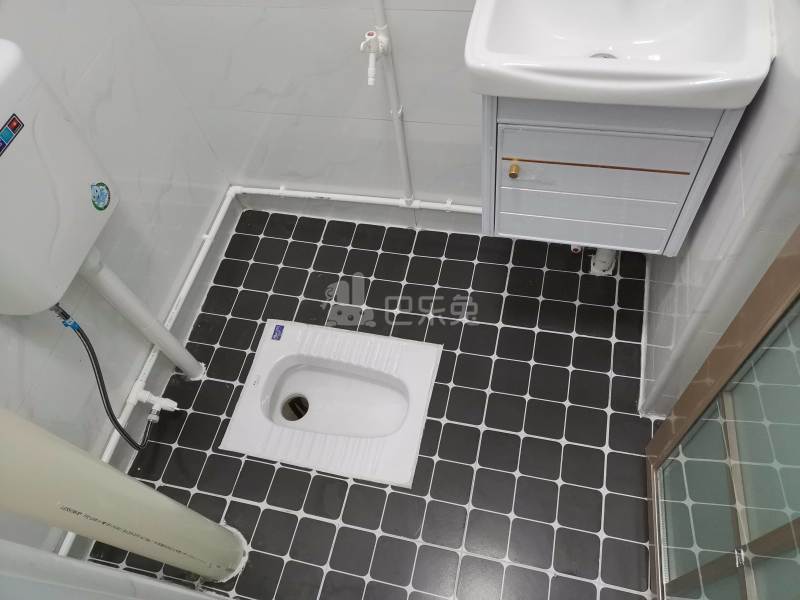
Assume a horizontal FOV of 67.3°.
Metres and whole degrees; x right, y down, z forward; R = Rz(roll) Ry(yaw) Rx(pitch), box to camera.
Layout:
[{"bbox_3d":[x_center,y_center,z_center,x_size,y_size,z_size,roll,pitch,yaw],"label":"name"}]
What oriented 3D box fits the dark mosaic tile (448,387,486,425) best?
[{"bbox_3d":[0.176,0.278,1.565,0.096,0.009,0.096,8,60,14],"label":"dark mosaic tile"}]

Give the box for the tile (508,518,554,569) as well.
[{"bbox_3d":[0.300,0.557,1.376,0.096,0.008,0.096,7,61,14],"label":"tile"}]

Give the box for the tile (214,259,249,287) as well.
[{"bbox_3d":[-0.531,-0.083,1.896,0.097,0.009,0.097,8,61,13],"label":"tile"}]

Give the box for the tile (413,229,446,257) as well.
[{"bbox_3d":[0.097,-0.171,1.859,0.097,0.010,0.097,7,60,14],"label":"tile"}]

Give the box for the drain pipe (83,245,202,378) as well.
[{"bbox_3d":[-0.633,0.057,1.496,0.052,0.560,0.052,8,61,14],"label":"drain pipe"}]

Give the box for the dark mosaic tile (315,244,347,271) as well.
[{"bbox_3d":[-0.213,-0.126,1.875,0.096,0.008,0.096,8,61,14],"label":"dark mosaic tile"}]

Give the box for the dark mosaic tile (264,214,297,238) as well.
[{"bbox_3d":[-0.389,-0.240,1.967,0.097,0.009,0.097,8,61,13],"label":"dark mosaic tile"}]

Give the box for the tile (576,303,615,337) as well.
[{"bbox_3d":[0.533,0.062,1.638,0.096,0.009,0.096,8,60,14],"label":"tile"}]

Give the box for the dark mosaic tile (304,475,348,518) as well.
[{"bbox_3d":[-0.184,0.491,1.496,0.096,0.008,0.096,7,61,14],"label":"dark mosaic tile"}]

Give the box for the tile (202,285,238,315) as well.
[{"bbox_3d":[-0.553,0.002,1.852,0.096,0.008,0.096,7,61,14],"label":"tile"}]

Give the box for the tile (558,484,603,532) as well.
[{"bbox_3d":[0.418,0.486,1.402,0.095,0.010,0.095,8,61,14],"label":"tile"}]

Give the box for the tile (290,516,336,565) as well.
[{"bbox_3d":[-0.207,0.586,1.460,0.096,0.010,0.096,7,61,14],"label":"tile"}]

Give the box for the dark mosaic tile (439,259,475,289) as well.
[{"bbox_3d":[0.167,-0.074,1.779,0.097,0.009,0.097,8,61,13],"label":"dark mosaic tile"}]

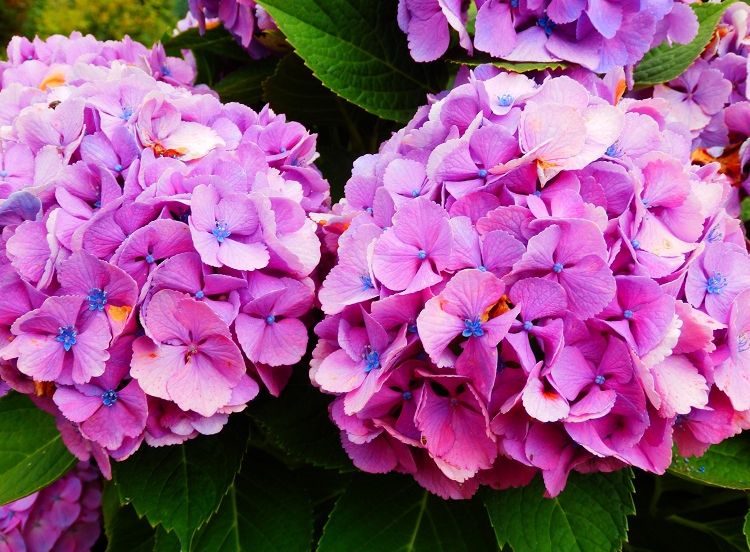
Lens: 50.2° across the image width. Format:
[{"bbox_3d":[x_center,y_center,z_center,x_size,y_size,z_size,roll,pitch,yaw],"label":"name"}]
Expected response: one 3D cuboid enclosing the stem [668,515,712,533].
[{"bbox_3d":[0.172,0.136,0.440,0.025,0.005,0.005,22,0,-6],"label":"stem"}]

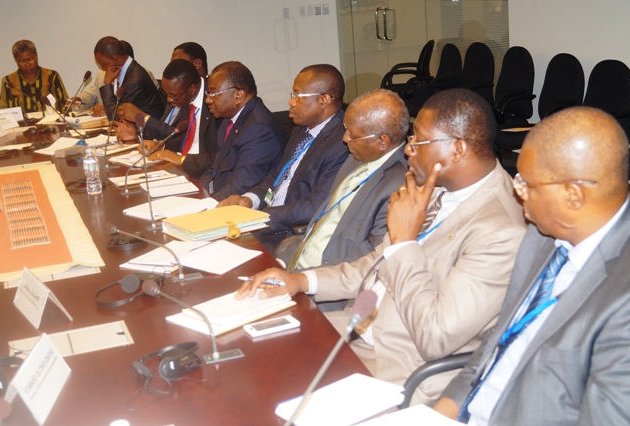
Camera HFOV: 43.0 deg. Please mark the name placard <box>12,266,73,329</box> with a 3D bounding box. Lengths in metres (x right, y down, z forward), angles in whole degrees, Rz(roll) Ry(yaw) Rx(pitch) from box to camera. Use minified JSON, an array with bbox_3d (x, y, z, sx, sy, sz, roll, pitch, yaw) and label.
[{"bbox_3d":[-0.687,0.205,1.995,0.084,0.087,0.238,-13,17,-31],"label":"name placard"}]

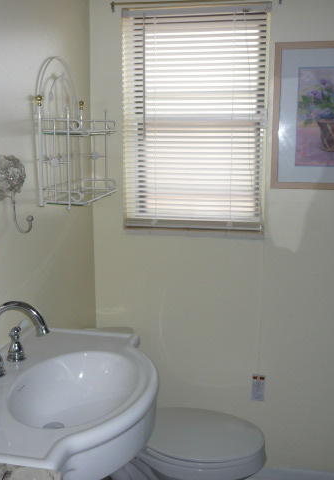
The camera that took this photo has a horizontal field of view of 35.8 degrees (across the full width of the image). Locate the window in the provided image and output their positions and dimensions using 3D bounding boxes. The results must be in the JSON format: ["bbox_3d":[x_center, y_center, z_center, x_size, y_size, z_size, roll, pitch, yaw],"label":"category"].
[{"bbox_3d":[0.107,-0.459,2.037,0.565,0.845,0.080,2,10,10],"label":"window"}]

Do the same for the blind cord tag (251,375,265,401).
[{"bbox_3d":[0.388,0.628,2.193,0.056,0.116,0.010,2,10,10],"label":"blind cord tag"}]

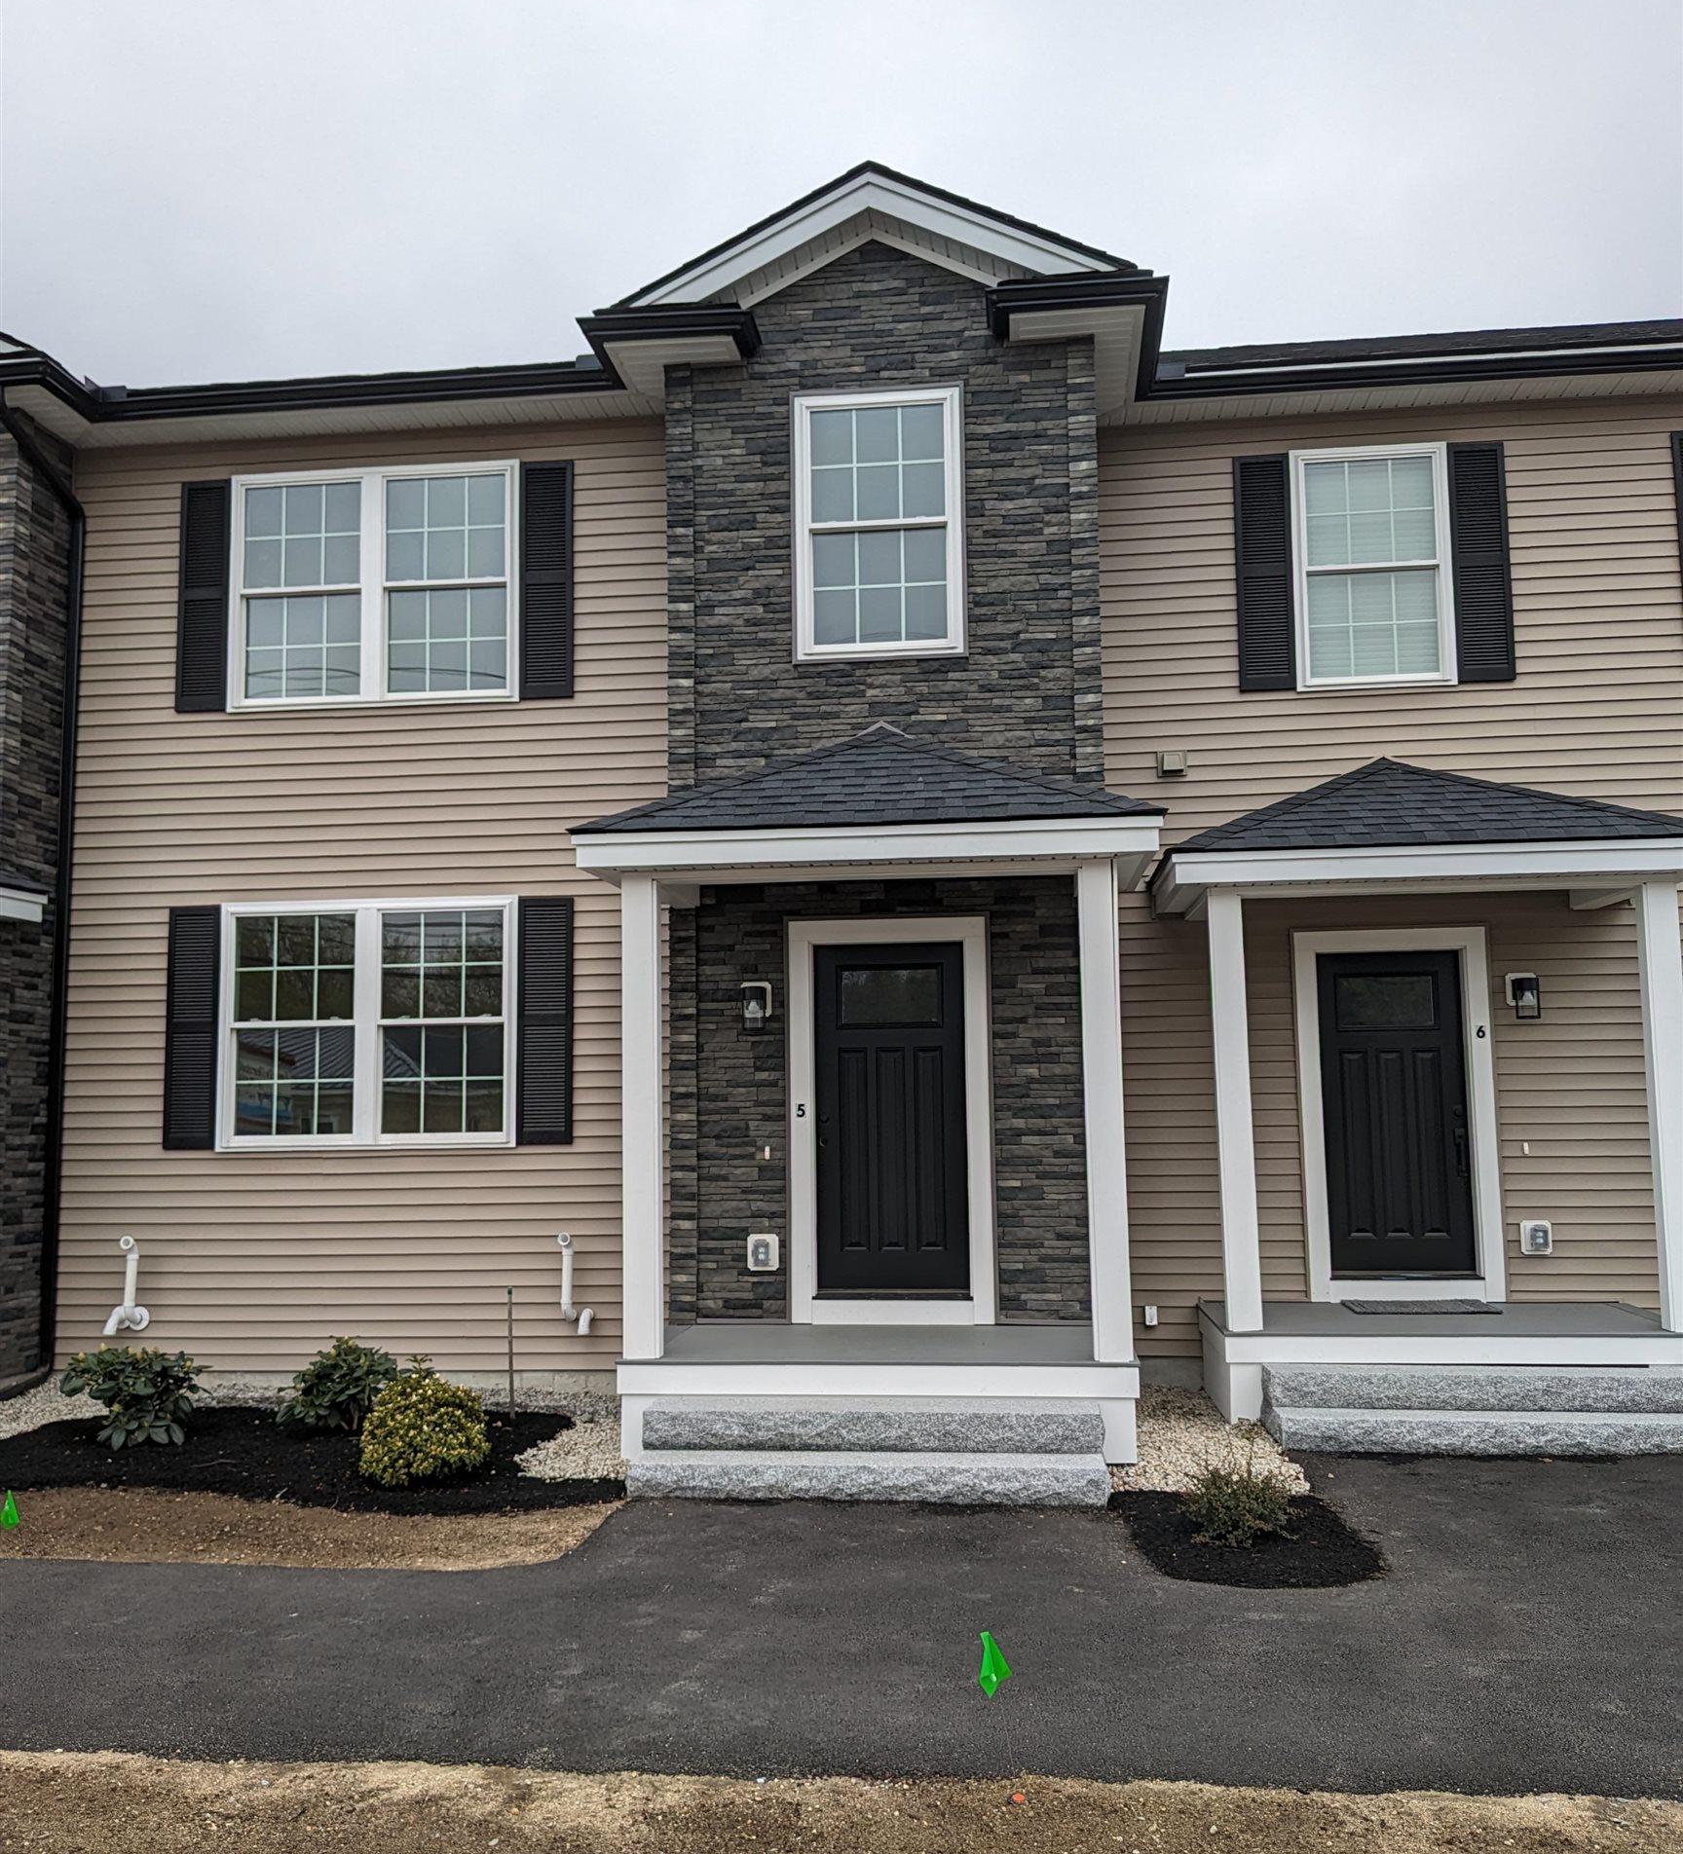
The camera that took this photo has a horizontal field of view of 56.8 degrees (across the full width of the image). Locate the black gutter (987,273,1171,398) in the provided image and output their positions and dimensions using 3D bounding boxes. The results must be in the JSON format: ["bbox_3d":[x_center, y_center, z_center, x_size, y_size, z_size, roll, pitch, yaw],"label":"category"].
[{"bbox_3d":[1.391,-3.492,9.359,1.023,0.130,1.280,-1,-6,6],"label":"black gutter"}]

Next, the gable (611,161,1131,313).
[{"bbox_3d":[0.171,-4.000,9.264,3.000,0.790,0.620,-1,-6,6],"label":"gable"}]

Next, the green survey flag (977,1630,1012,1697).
[{"bbox_3d":[0.400,1.922,4.055,0.089,0.165,0.070,-1,-6,6],"label":"green survey flag"}]

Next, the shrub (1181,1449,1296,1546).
[{"bbox_3d":[1.628,2.319,6.388,0.450,0.310,0.420,-1,-6,6],"label":"shrub"}]

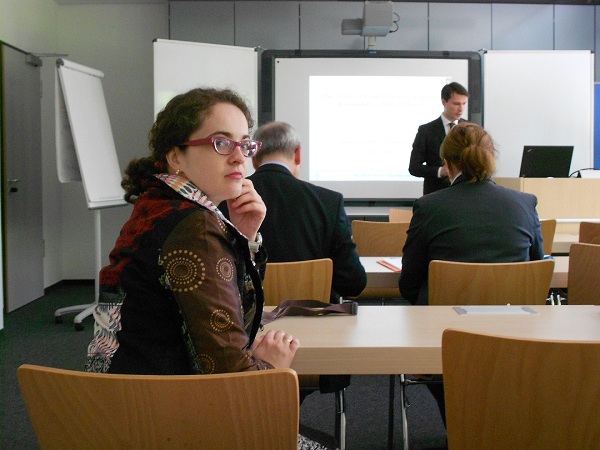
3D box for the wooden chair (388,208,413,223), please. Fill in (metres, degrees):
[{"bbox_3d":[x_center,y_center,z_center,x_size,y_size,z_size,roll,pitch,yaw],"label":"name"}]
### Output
[{"bbox_3d":[0.910,0.306,6.037,0.500,0.850,0.540,0,4,0],"label":"wooden chair"}]

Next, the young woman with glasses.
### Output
[{"bbox_3d":[-0.190,0.393,1.532,0.720,1.310,0.540,-3,5,-38],"label":"young woman with glasses"}]

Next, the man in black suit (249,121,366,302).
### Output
[{"bbox_3d":[-0.030,0.287,2.887,0.570,1.330,0.800,0,4,0],"label":"man in black suit"}]

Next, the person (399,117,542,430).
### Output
[{"bbox_3d":[0.610,0.295,2.848,0.540,1.320,0.800,0,4,-4],"label":"person"}]

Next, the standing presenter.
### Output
[{"bbox_3d":[0.975,-0.094,5.206,0.520,1.765,0.380,-4,5,-42],"label":"standing presenter"}]

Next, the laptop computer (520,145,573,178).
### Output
[{"bbox_3d":[1.737,-0.447,5.322,0.345,0.222,0.320,0,4,0],"label":"laptop computer"}]

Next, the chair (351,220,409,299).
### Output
[{"bbox_3d":[0.520,0.396,4.720,0.500,0.855,0.540,0,4,0],"label":"chair"}]

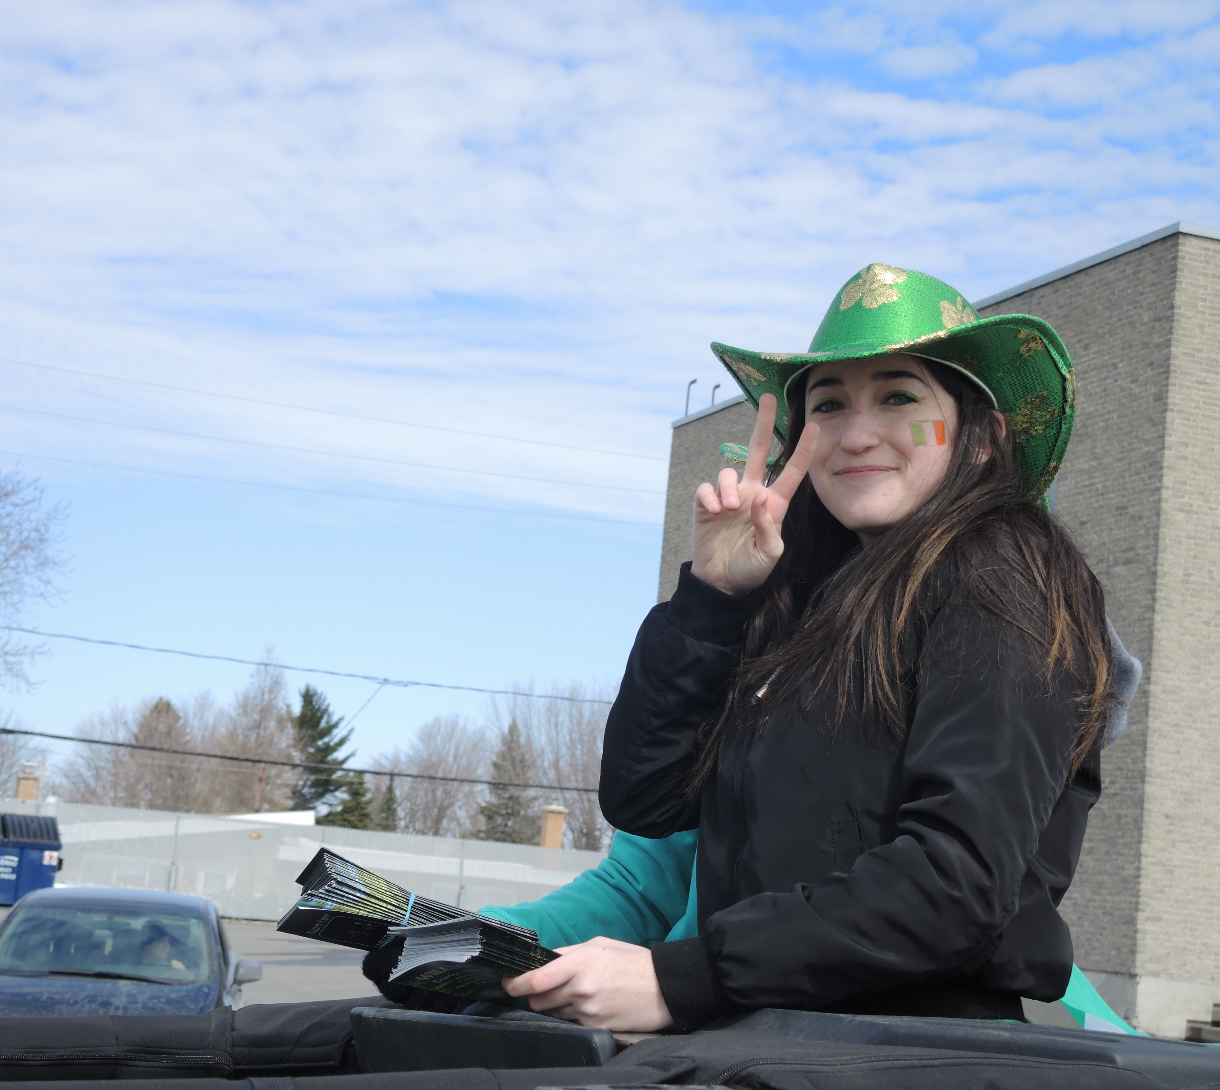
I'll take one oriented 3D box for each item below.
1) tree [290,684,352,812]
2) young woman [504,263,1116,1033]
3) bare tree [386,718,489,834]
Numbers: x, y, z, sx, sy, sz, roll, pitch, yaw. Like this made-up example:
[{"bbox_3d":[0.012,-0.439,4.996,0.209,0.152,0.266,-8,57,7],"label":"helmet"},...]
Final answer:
[{"bbox_3d":[-10.208,8.772,84.474,2.900,7.860,2.900,5,-8,0],"label":"tree"},{"bbox_3d":[0.151,0.575,2.087,0.540,1.680,0.480,10,-9,-30],"label":"young woman"},{"bbox_3d":[-6.761,10.547,94.473,4.300,7.870,4.300,5,-8,0],"label":"bare tree"}]

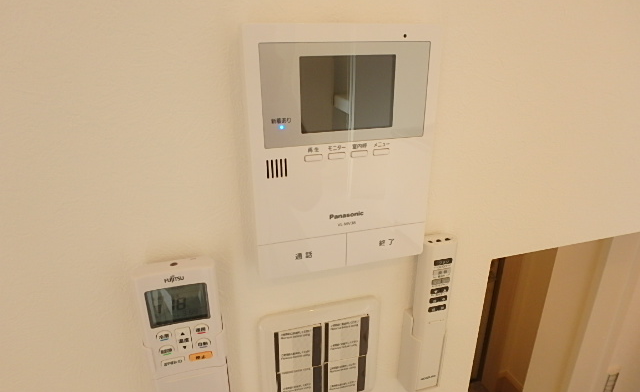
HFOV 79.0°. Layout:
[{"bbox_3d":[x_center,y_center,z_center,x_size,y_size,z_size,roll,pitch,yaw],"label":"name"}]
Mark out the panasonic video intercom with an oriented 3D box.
[{"bbox_3d":[0.017,-0.033,0.307,0.143,0.187,0.025,-6,21,-14],"label":"panasonic video intercom"}]

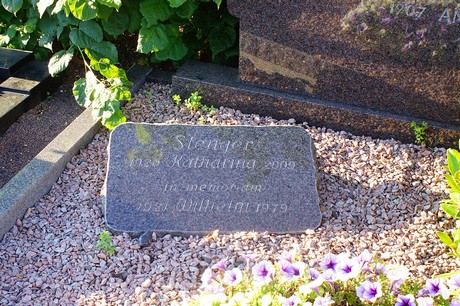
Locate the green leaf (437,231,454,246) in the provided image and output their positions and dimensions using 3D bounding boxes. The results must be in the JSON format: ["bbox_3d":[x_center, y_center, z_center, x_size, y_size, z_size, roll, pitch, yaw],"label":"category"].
[{"bbox_3d":[0.567,0.227,1.750,0.057,0.011,0.024,41,49,18],"label":"green leaf"}]

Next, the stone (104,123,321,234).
[{"bbox_3d":[-0.051,0.087,1.954,0.605,0.085,0.362,1,58,-7],"label":"stone"}]

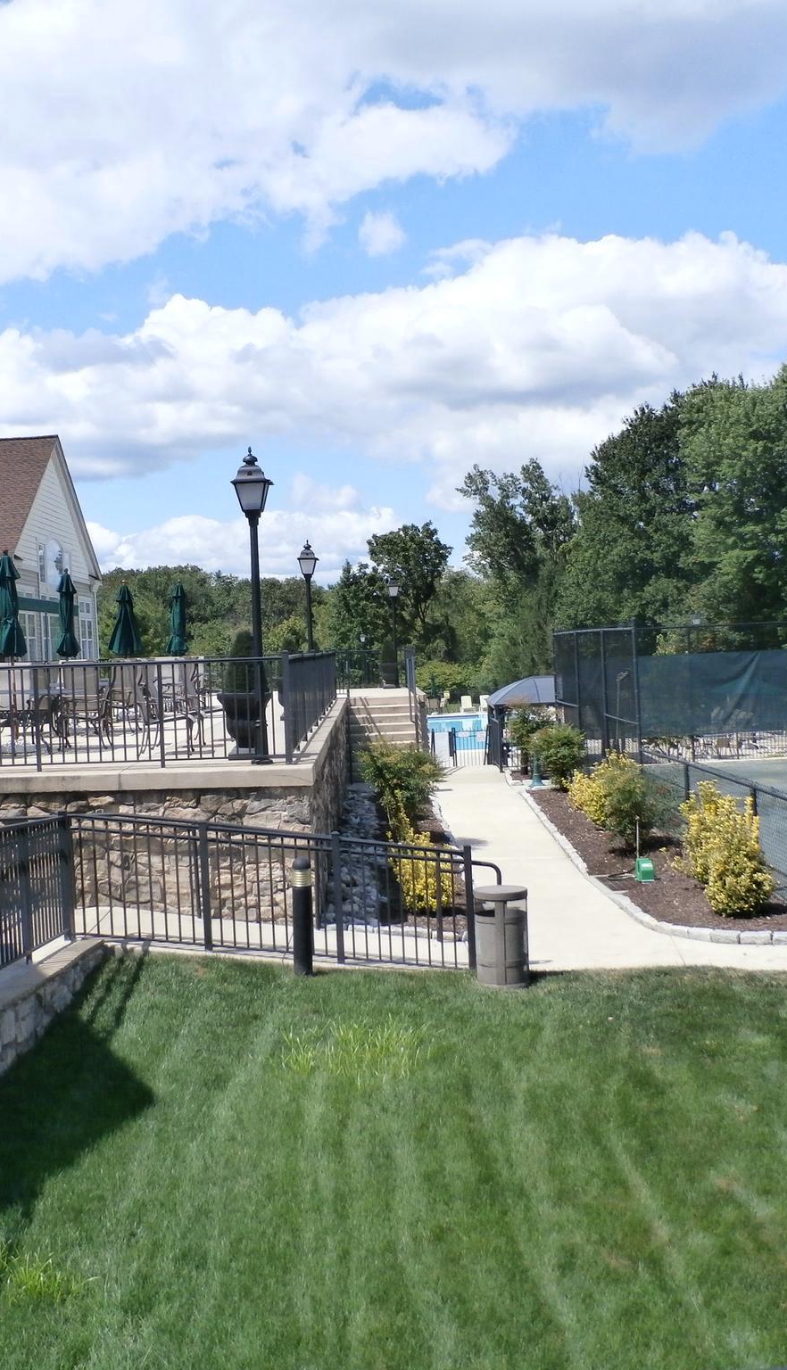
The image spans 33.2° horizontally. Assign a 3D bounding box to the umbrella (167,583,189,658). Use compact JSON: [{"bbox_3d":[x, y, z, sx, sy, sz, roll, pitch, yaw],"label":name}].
[{"bbox_3d":[-3.933,-0.652,24.318,0.420,2.480,0.420,-3,1,-1],"label":"umbrella"}]

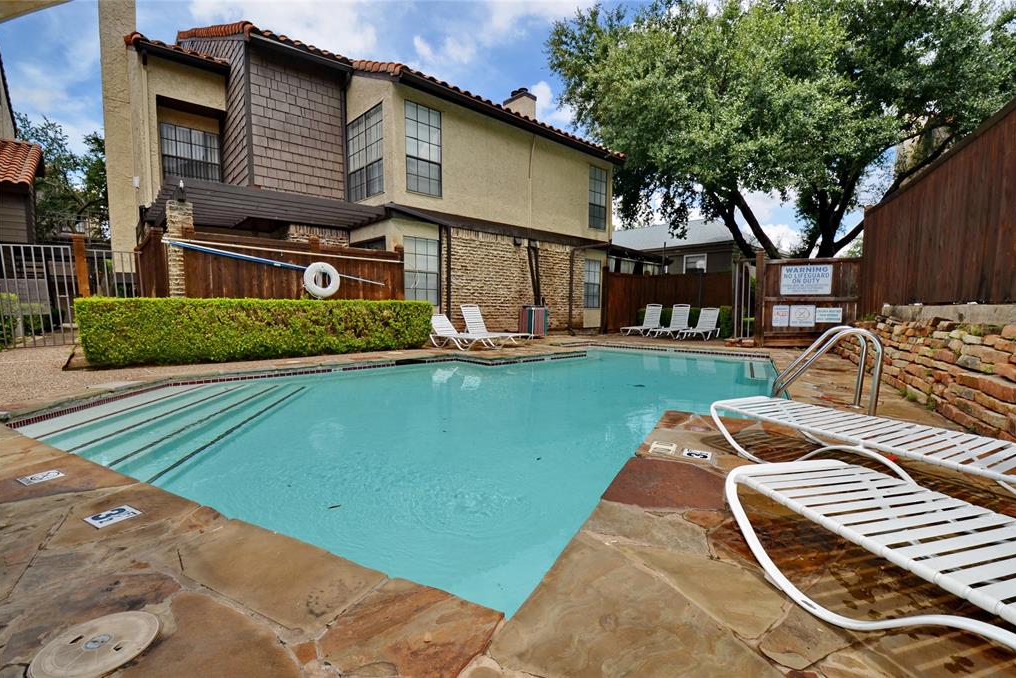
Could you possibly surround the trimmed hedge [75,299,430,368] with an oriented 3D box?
[{"bbox_3d":[-4.210,-0.233,8.232,5.741,1.050,0.750,-3,5,-37],"label":"trimmed hedge"}]

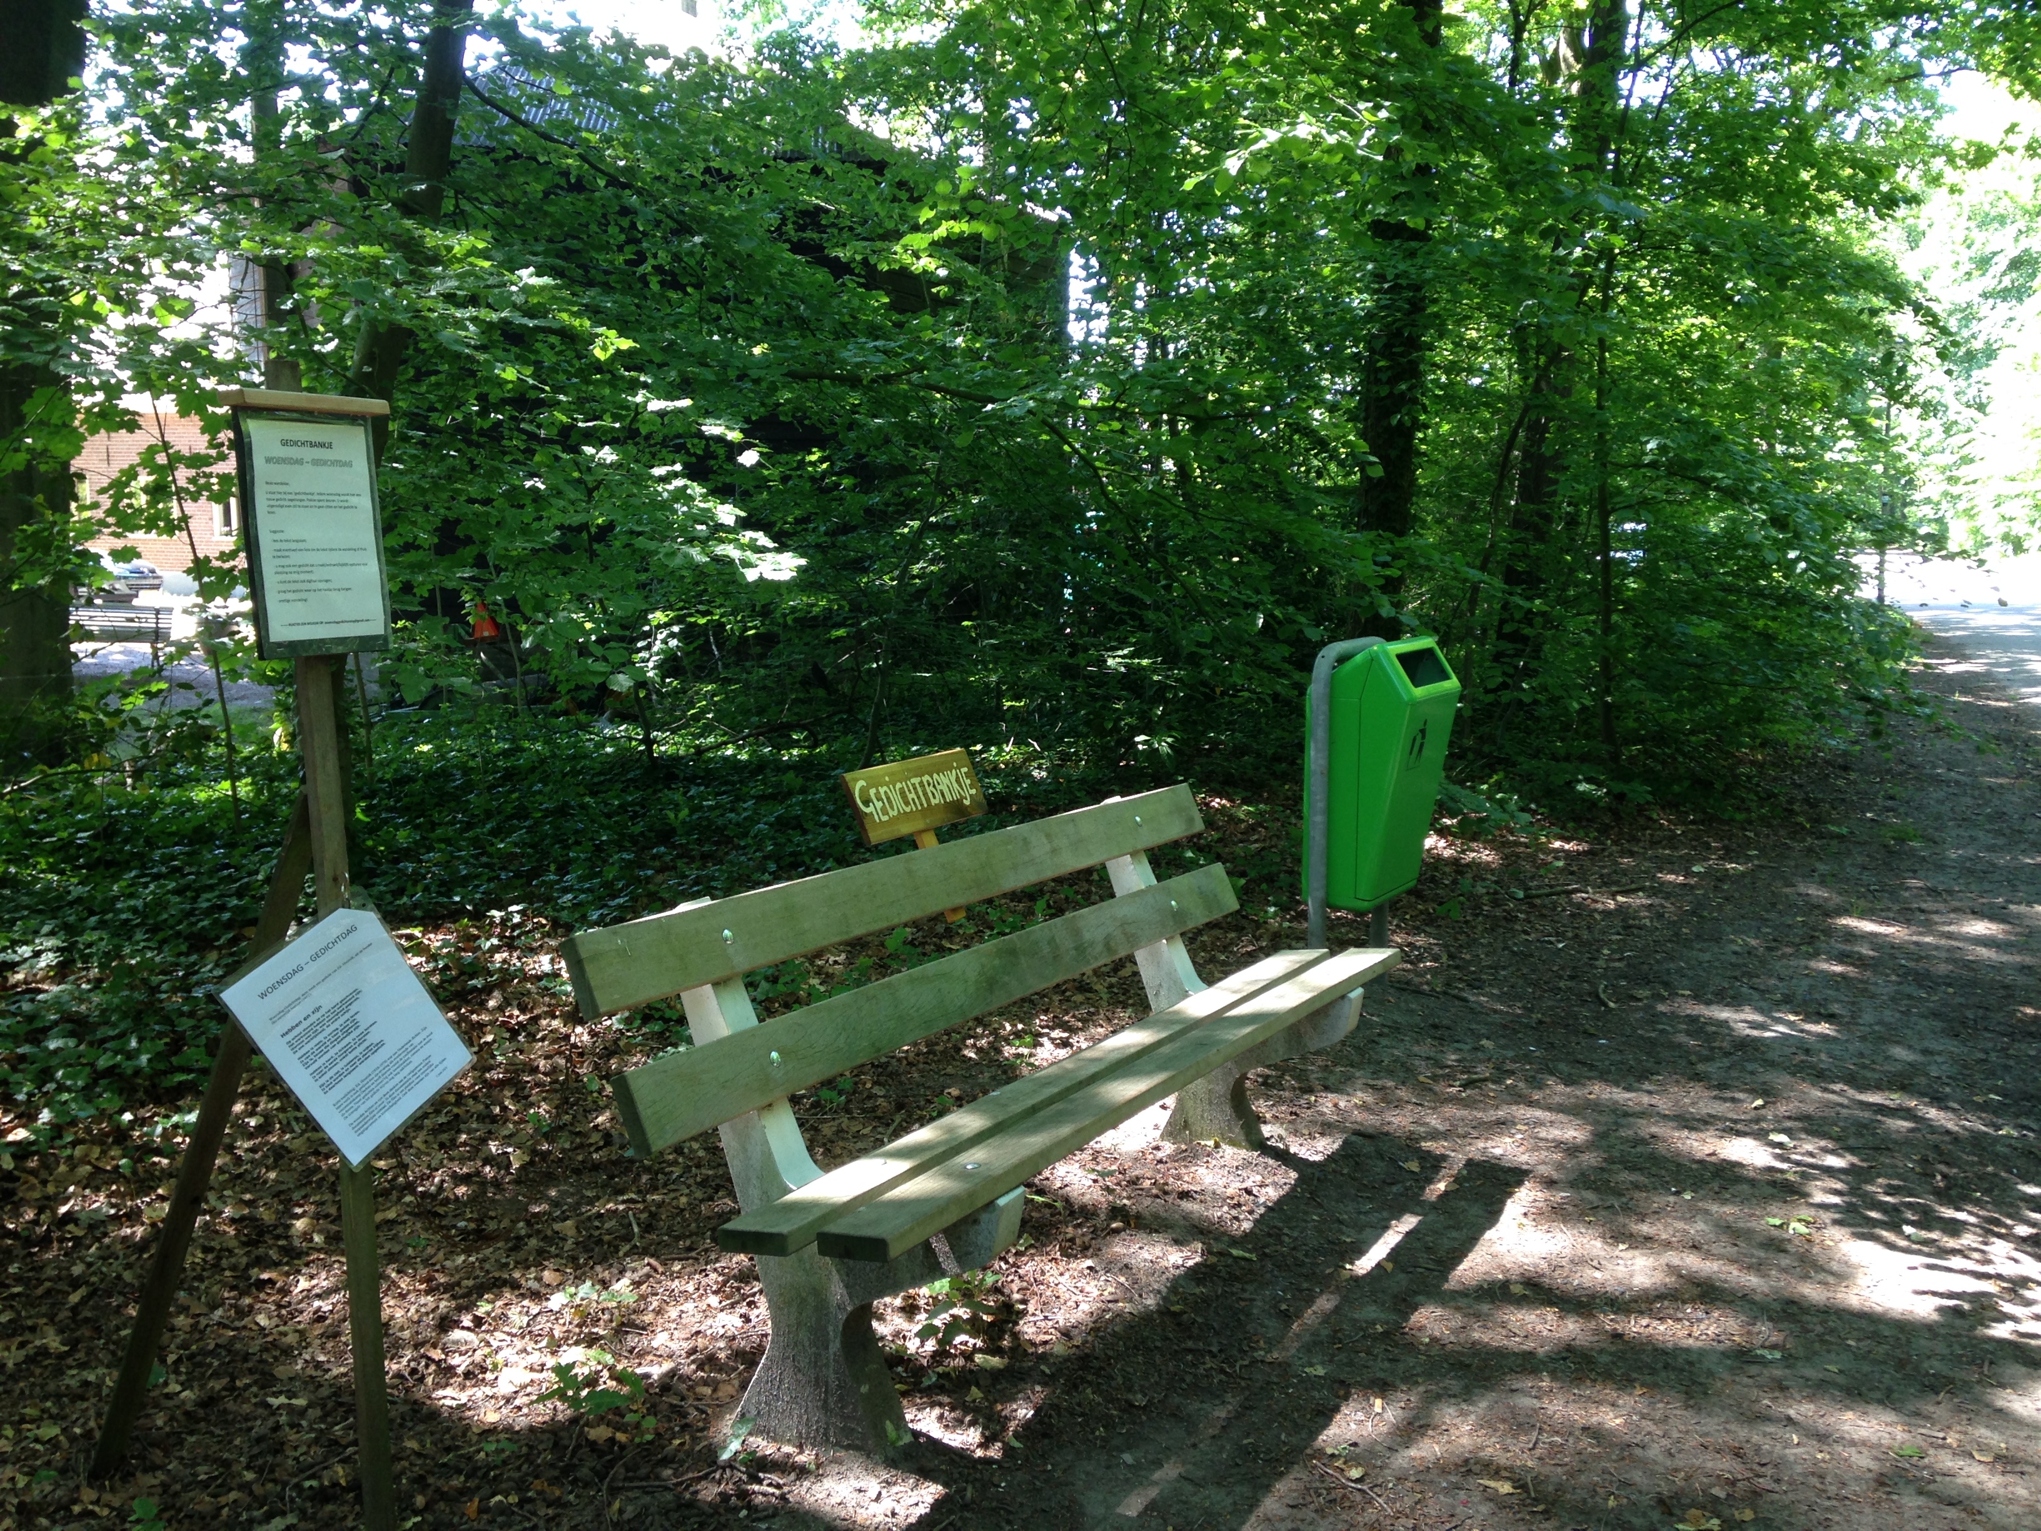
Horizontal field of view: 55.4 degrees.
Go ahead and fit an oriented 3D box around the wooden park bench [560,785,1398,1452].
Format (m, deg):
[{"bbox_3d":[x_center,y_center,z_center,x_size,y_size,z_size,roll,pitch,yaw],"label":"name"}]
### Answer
[{"bbox_3d":[0.097,0.566,3.680,0.593,0.863,2.160,1,6,29],"label":"wooden park bench"}]

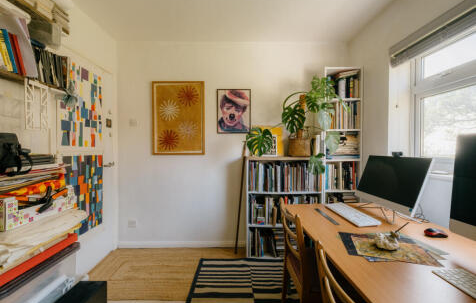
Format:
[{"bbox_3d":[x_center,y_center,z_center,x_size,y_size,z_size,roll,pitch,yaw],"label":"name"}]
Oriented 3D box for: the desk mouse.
[{"bbox_3d":[1.072,0.435,1.077,0.102,0.036,0.062,0,0,10],"label":"desk mouse"}]

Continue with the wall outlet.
[{"bbox_3d":[-1.239,0.847,2.320,0.089,0.088,0.012,0,0,-1],"label":"wall outlet"}]

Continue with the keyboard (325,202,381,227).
[{"bbox_3d":[0.785,0.438,1.411,0.142,0.024,0.445,0,0,-1],"label":"keyboard"}]

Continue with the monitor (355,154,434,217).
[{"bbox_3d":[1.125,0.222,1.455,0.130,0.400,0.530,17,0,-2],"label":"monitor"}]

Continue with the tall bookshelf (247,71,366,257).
[{"bbox_3d":[0.692,0.121,2.215,1.220,2.020,0.265,0,0,-1],"label":"tall bookshelf"}]

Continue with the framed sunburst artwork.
[{"bbox_3d":[-0.695,-0.393,2.312,0.612,0.855,0.026,0,0,-1],"label":"framed sunburst artwork"}]

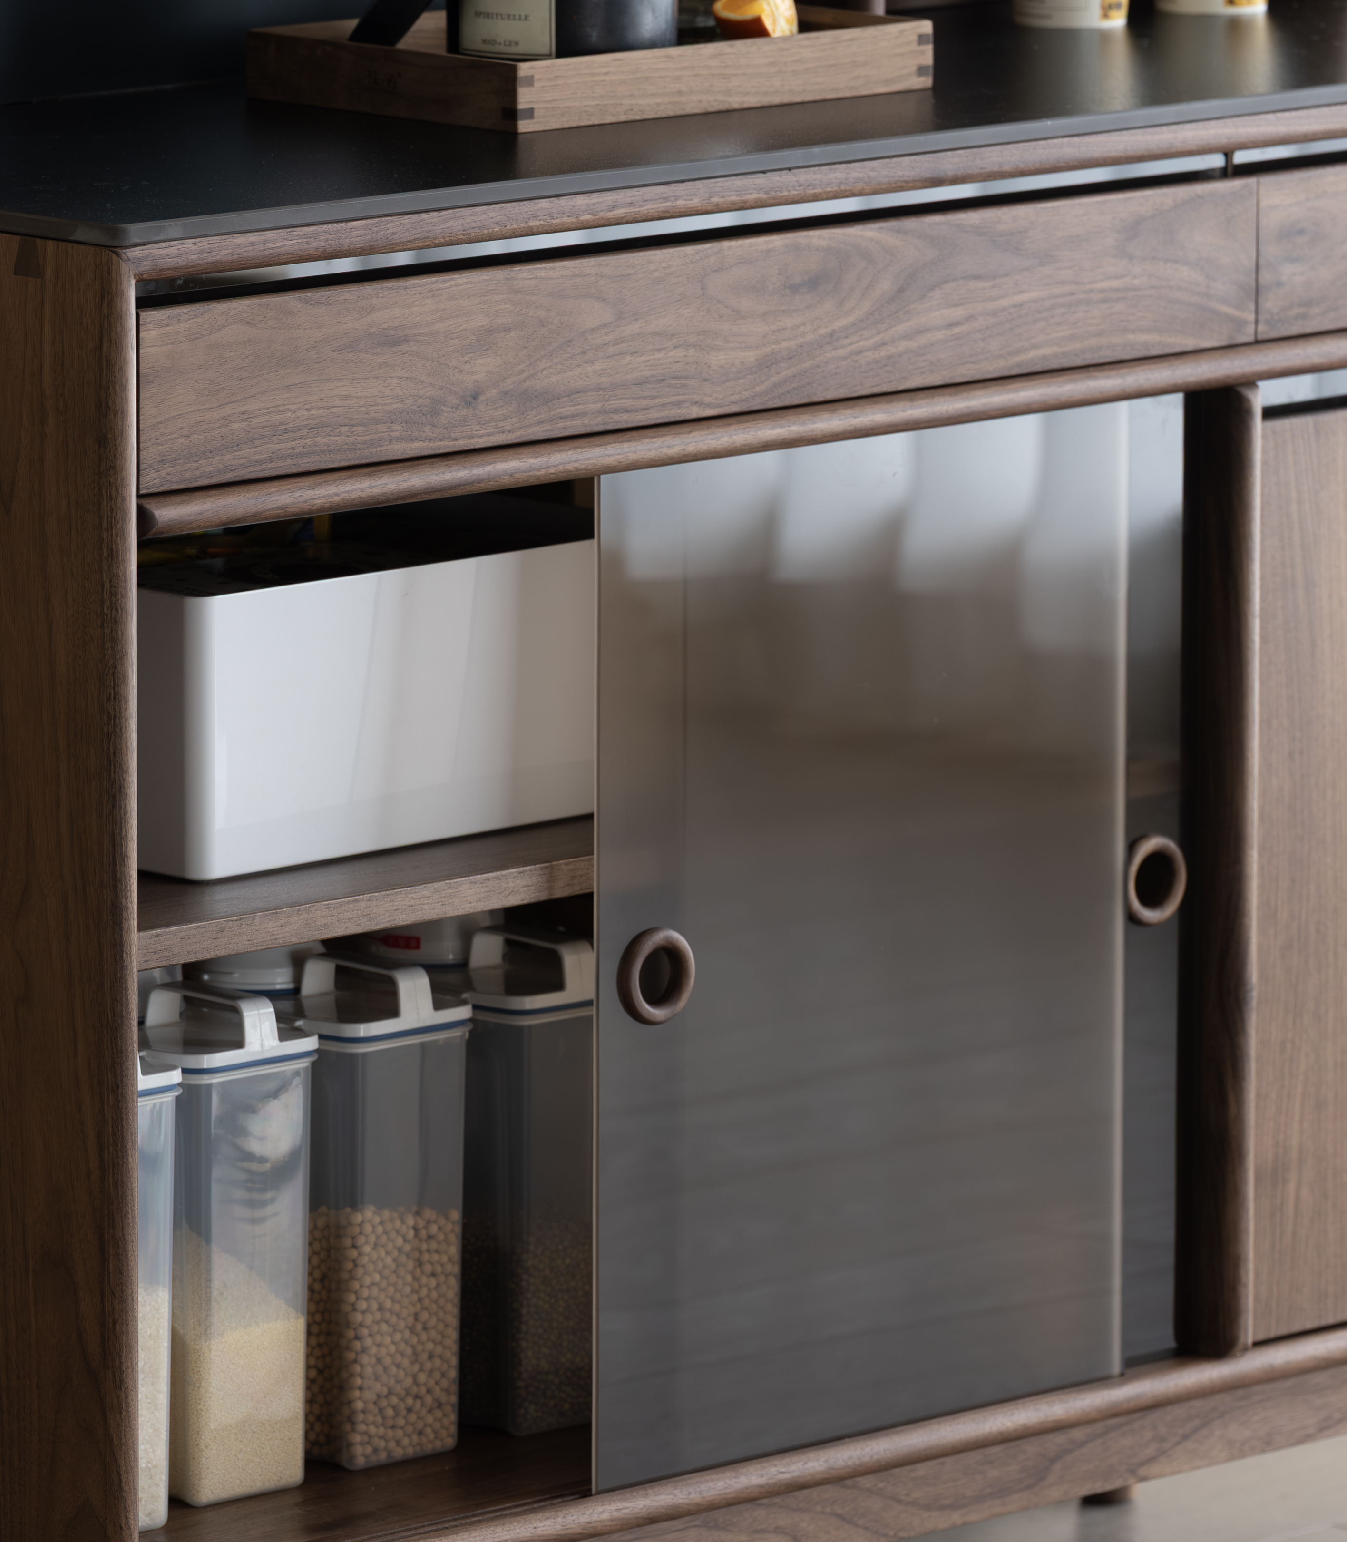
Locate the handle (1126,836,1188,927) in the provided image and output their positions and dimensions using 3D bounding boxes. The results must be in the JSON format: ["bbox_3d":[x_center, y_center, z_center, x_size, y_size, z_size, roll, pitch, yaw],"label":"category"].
[{"bbox_3d":[0.259,0.059,6.018,0.047,0.048,0.016,-9,14,-44],"label":"handle"}]

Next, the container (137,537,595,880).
[{"bbox_3d":[-0.201,-0.051,5.862,0.340,0.147,0.241,-9,14,-44],"label":"container"}]

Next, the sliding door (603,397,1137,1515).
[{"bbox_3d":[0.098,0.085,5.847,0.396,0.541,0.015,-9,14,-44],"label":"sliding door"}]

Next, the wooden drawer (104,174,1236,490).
[{"bbox_3d":[-0.098,-0.249,5.826,0.795,0.090,0.355,-9,14,-44],"label":"wooden drawer"}]

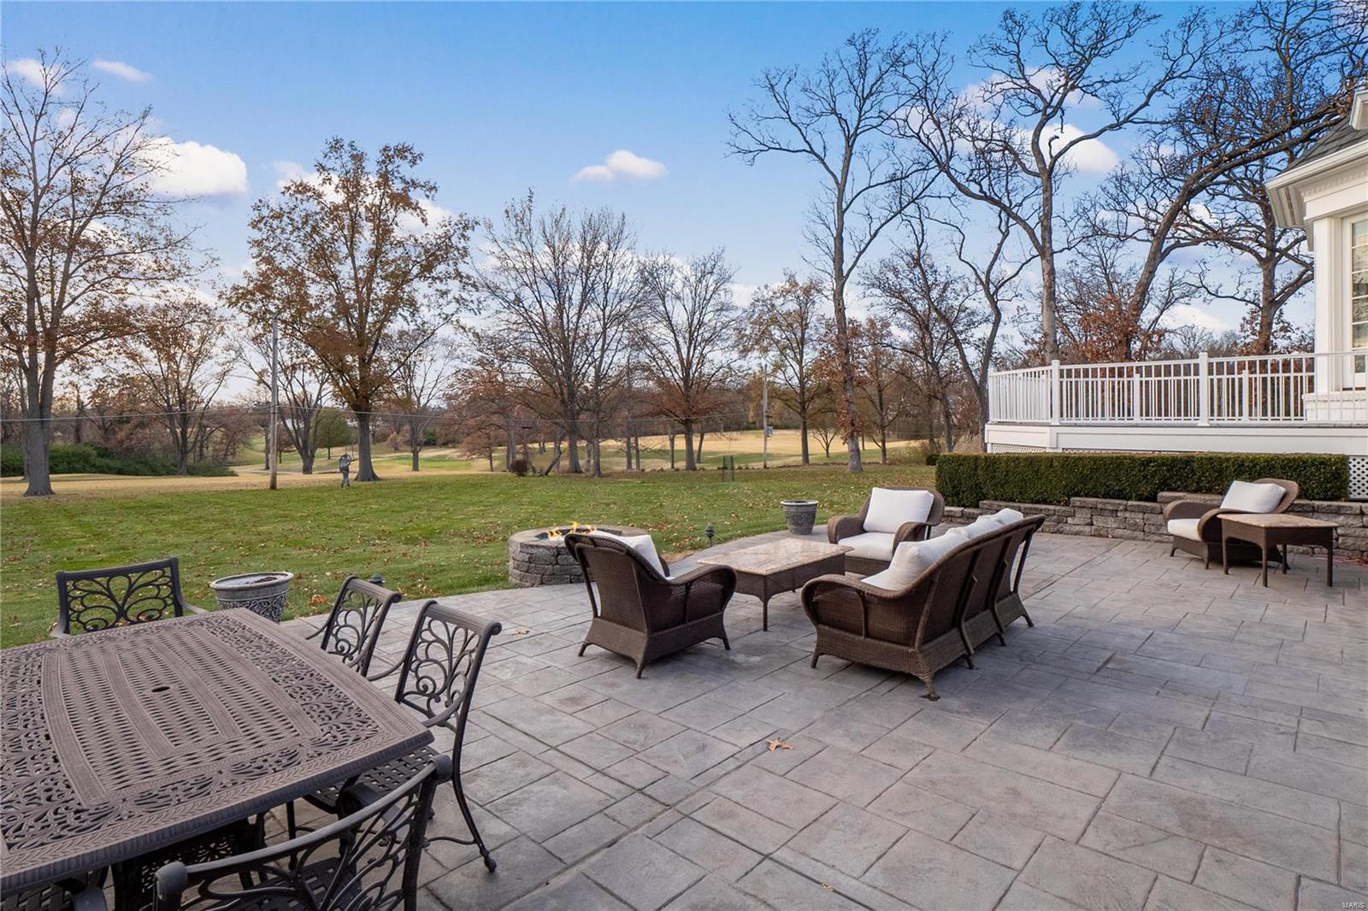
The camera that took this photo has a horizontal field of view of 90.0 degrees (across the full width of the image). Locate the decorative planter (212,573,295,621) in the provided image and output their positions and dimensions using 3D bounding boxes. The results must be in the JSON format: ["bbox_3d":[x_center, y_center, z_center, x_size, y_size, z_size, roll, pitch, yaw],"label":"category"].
[{"bbox_3d":[-3.662,1.279,5.793,0.580,0.470,0.580,0,2,0],"label":"decorative planter"}]

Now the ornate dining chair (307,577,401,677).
[{"bbox_3d":[-1.611,1.061,2.935,0.600,0.910,0.610,1,3,44],"label":"ornate dining chair"}]

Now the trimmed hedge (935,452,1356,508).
[{"bbox_3d":[6.380,0.450,10.220,0.750,0.900,5.100,-2,3,-45],"label":"trimmed hedge"}]

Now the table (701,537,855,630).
[{"bbox_3d":[0.842,1.107,6.000,0.700,0.475,1.410,1,3,41],"label":"table"}]

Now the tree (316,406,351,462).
[{"bbox_3d":[-45.183,-2.818,88.000,4.812,7.013,4.812,0,2,0],"label":"tree"}]

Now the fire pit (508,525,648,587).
[{"bbox_3d":[-1.290,1.180,8.380,1.700,0.450,1.700,0,2,0],"label":"fire pit"}]

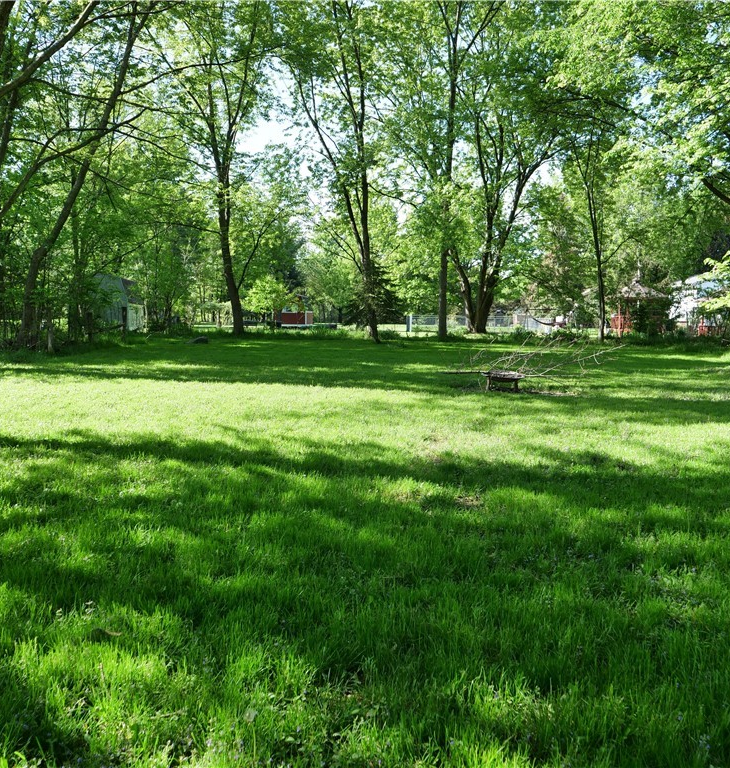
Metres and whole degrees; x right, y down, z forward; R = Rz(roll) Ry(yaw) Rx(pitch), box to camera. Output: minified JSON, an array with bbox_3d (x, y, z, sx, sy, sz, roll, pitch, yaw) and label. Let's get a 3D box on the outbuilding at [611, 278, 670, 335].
[{"bbox_3d":[16.757,-4.687,43.500,3.600,3.500,3.600,2,6,21],"label":"outbuilding"}]

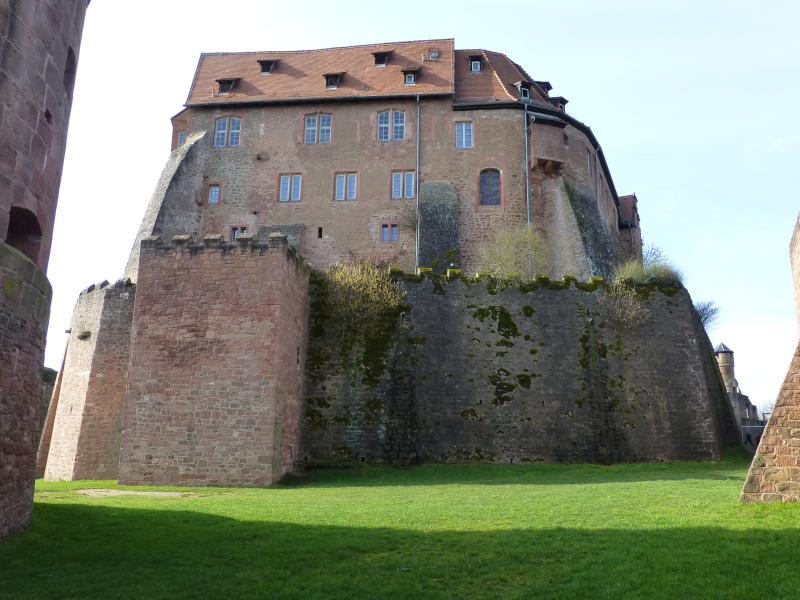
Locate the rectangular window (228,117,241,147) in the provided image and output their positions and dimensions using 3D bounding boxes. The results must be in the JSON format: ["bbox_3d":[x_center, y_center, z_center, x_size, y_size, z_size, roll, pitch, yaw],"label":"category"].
[{"bbox_3d":[-10.857,-11.056,42.687,0.806,2.057,0.200,0,-11,6],"label":"rectangular window"}]

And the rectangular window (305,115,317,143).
[{"bbox_3d":[-5.782,-11.113,42.114,0.846,1.980,0.200,0,-10,6],"label":"rectangular window"}]

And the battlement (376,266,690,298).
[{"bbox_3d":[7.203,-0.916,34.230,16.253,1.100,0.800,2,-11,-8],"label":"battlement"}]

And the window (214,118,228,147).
[{"bbox_3d":[-11.807,-11.040,42.766,0.859,1.998,0.200,0,-10,6],"label":"window"}]

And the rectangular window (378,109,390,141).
[{"bbox_3d":[-1.009,-11.179,41.599,0.805,2.112,0.200,0,-10,6],"label":"rectangular window"}]

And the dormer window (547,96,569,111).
[{"bbox_3d":[10.369,-12.903,42.600,1.150,0.900,0.950,10,-14,-43],"label":"dormer window"}]

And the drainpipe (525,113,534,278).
[{"bbox_3d":[7.828,-6.447,39.542,0.130,11.580,0.130,0,-11,6],"label":"drainpipe"}]

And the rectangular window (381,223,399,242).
[{"bbox_3d":[-0.634,-4.162,40.203,1.082,1.207,0.250,0,-11,6],"label":"rectangular window"}]

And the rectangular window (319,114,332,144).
[{"bbox_3d":[-4.823,-11.100,42.006,0.822,1.967,0.200,0,-10,6],"label":"rectangular window"}]

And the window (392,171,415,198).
[{"bbox_3d":[0.230,-7.254,40.765,1.451,1.857,0.200,0,-10,6],"label":"window"}]

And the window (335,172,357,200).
[{"bbox_3d":[-3.444,-7.204,41.161,1.468,1.835,0.200,0,-10,6],"label":"window"}]

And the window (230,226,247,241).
[{"bbox_3d":[-10.249,-4.107,41.362,1.079,1.226,0.200,0,-10,6],"label":"window"}]

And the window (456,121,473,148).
[{"bbox_3d":[4.087,-10.386,40.900,1.111,1.794,0.200,0,-11,6],"label":"window"}]

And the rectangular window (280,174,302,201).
[{"bbox_3d":[-6.962,-7.205,41.508,1.426,1.861,0.250,0,-11,6],"label":"rectangular window"}]

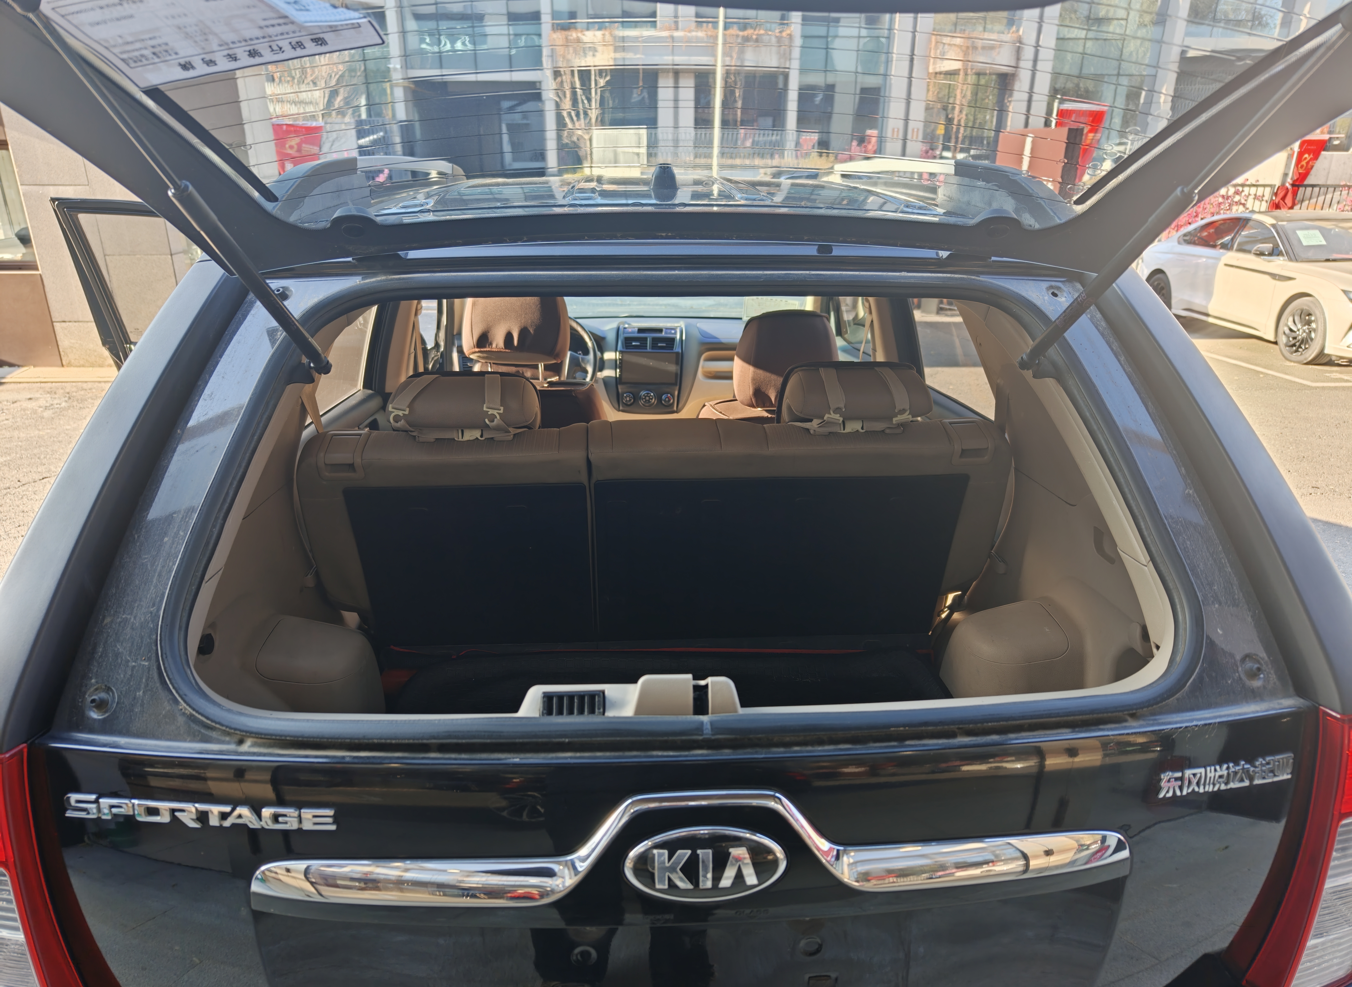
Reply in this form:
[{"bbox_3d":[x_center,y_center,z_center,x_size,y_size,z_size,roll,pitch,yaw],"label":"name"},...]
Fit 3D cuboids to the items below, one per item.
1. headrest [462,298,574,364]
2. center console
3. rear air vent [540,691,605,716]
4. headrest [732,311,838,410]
[{"bbox_3d":[-0.422,-0.473,2.400,0.272,0.240,0.130,-1,29,-3],"label":"headrest"},{"bbox_3d":[-0.101,-0.468,3.360,0.240,0.320,0.130,-1,6,-3],"label":"center console"},{"bbox_3d":[-0.100,0.207,0.870,0.061,0.030,0.020,-1,-19,-3],"label":"rear air vent"},{"bbox_3d":[0.292,-0.360,2.400,0.272,0.240,0.130,-1,29,-3],"label":"headrest"}]

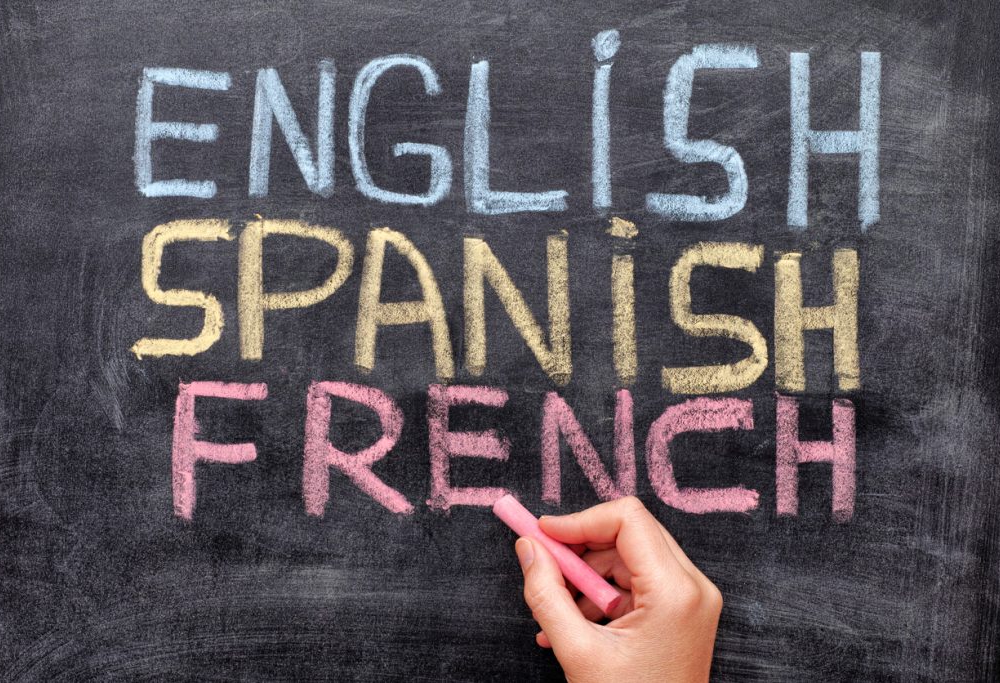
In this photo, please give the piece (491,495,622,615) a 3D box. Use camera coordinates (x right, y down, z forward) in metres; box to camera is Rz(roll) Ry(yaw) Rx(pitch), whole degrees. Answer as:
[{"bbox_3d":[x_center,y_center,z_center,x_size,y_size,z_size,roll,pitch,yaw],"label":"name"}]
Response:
[{"bbox_3d":[0.028,0.104,1.045,0.076,0.012,0.012,41,-3,19],"label":"piece"}]

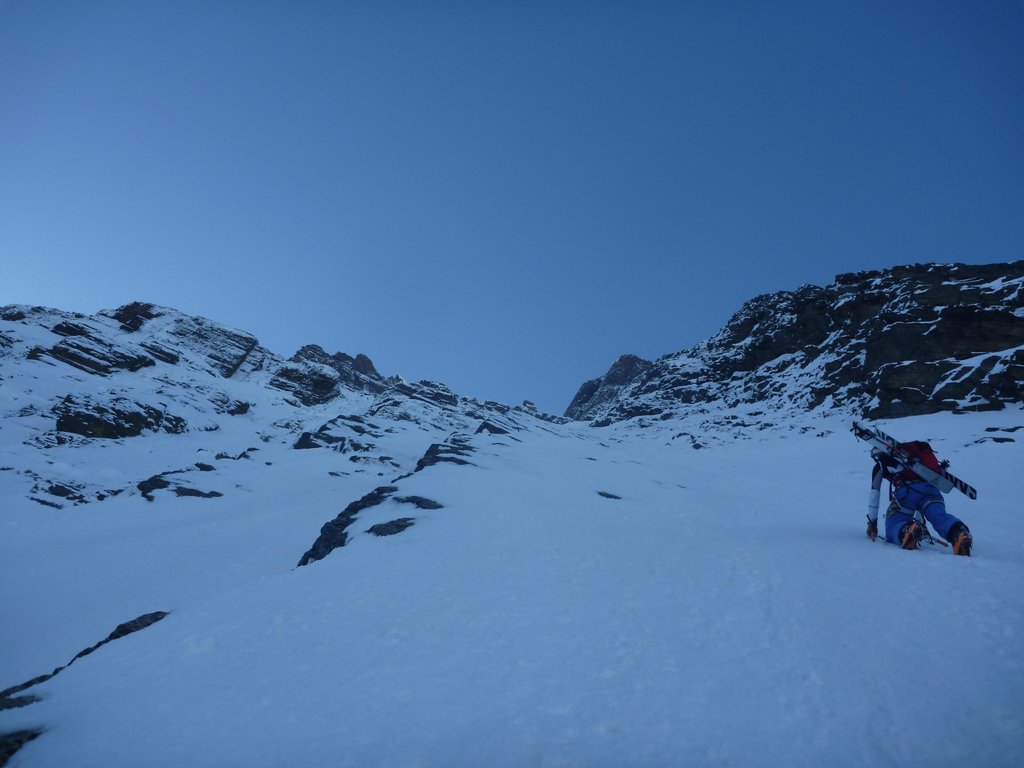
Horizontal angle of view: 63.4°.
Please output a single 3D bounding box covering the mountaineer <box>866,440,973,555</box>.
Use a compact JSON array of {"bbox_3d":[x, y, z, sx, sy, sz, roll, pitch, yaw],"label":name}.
[{"bbox_3d":[3.610,1.060,7.580,0.680,1.060,0.920,4,-22,-11],"label":"mountaineer"}]

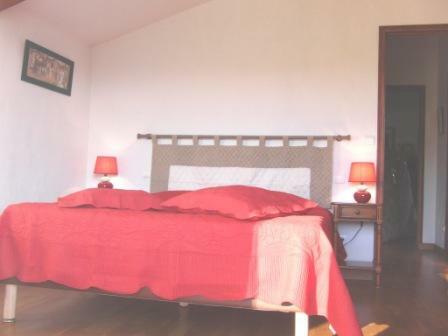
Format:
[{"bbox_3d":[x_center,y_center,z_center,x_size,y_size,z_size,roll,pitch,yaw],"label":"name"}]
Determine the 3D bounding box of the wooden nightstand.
[{"bbox_3d":[1.067,0.609,3.900,0.387,0.639,0.285,1,-1,12],"label":"wooden nightstand"}]

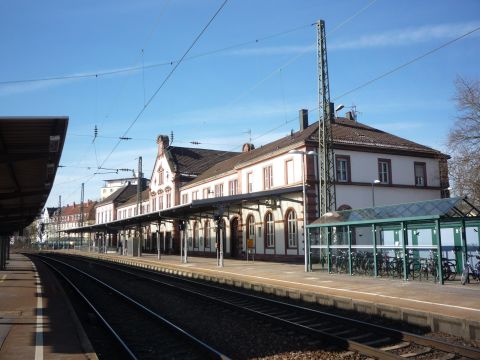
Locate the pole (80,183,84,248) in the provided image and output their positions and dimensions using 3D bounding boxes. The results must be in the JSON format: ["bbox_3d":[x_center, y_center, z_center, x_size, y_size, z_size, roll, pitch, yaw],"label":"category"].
[{"bbox_3d":[-35.100,8.186,99.070,0.720,15.100,0.720,5,-10,-31],"label":"pole"}]

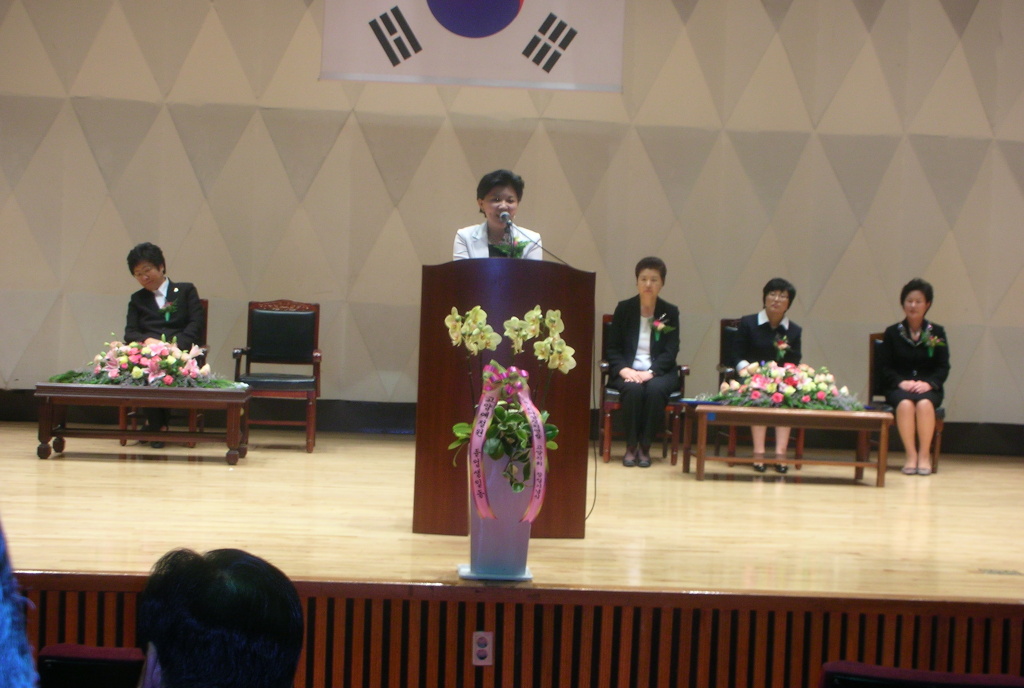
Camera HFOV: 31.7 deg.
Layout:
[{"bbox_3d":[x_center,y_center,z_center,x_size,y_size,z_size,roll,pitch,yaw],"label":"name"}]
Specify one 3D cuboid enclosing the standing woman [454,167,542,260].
[{"bbox_3d":[-0.086,0.005,8.420,0.470,1.620,0.340,2,1,-3],"label":"standing woman"}]

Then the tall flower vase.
[{"bbox_3d":[-0.057,0.623,6.659,0.265,0.450,0.265,2,2,-5],"label":"tall flower vase"}]

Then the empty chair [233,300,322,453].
[{"bbox_3d":[-1.473,0.196,11.521,0.550,0.935,0.580,2,2,-3],"label":"empty chair"}]

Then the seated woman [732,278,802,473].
[{"bbox_3d":[1.609,0.183,11.428,0.450,1.190,0.720,2,2,5],"label":"seated woman"}]

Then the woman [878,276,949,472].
[{"bbox_3d":[2.554,0.204,11.557,0.460,1.210,0.700,2,2,6],"label":"woman"}]

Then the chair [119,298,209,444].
[{"bbox_3d":[-2.208,0.168,11.551,0.550,0.935,0.580,2,2,-2],"label":"chair"}]

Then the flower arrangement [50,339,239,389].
[{"bbox_3d":[-2.177,0.102,10.720,1.080,0.270,0.460,2,1,-2],"label":"flower arrangement"}]

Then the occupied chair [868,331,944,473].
[{"bbox_3d":[2.538,0.360,11.682,0.430,0.890,0.540,2,2,0],"label":"occupied chair"}]

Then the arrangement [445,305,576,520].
[{"bbox_3d":[-0.006,0.256,6.730,0.480,0.790,0.380,2,1,-3],"label":"arrangement"}]

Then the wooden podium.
[{"bbox_3d":[-0.042,0.227,8.000,0.750,1.200,0.520,2,1,-3],"label":"wooden podium"}]

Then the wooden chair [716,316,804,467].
[{"bbox_3d":[1.648,0.306,11.970,0.570,0.970,0.610,2,1,-4],"label":"wooden chair"}]

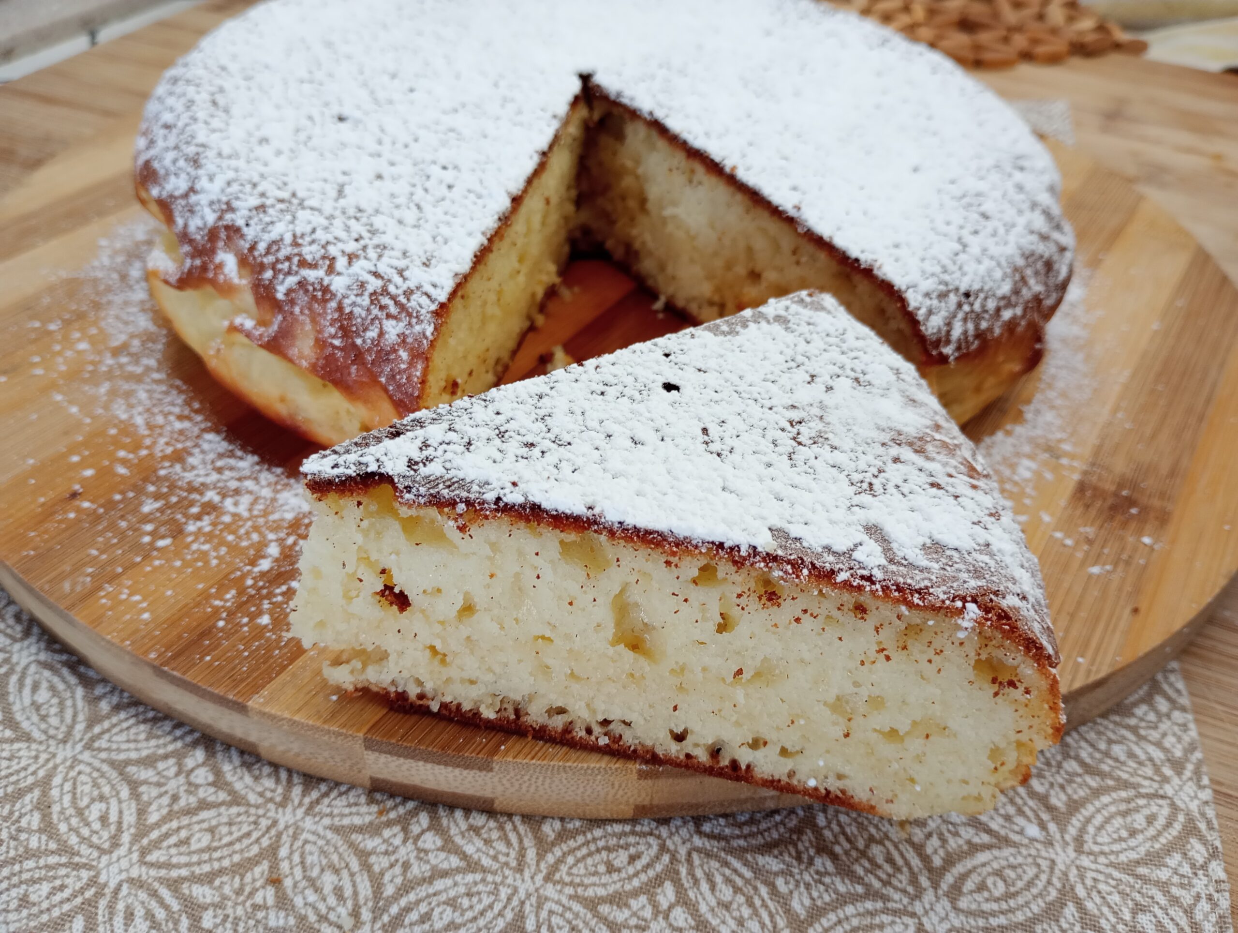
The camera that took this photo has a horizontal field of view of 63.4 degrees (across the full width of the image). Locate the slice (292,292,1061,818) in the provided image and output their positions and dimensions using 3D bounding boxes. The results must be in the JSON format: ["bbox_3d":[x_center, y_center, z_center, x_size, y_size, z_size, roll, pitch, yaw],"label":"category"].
[{"bbox_3d":[0.009,0.012,0.166,0.113,0.049,0.084,-7,41,-12],"label":"slice"}]

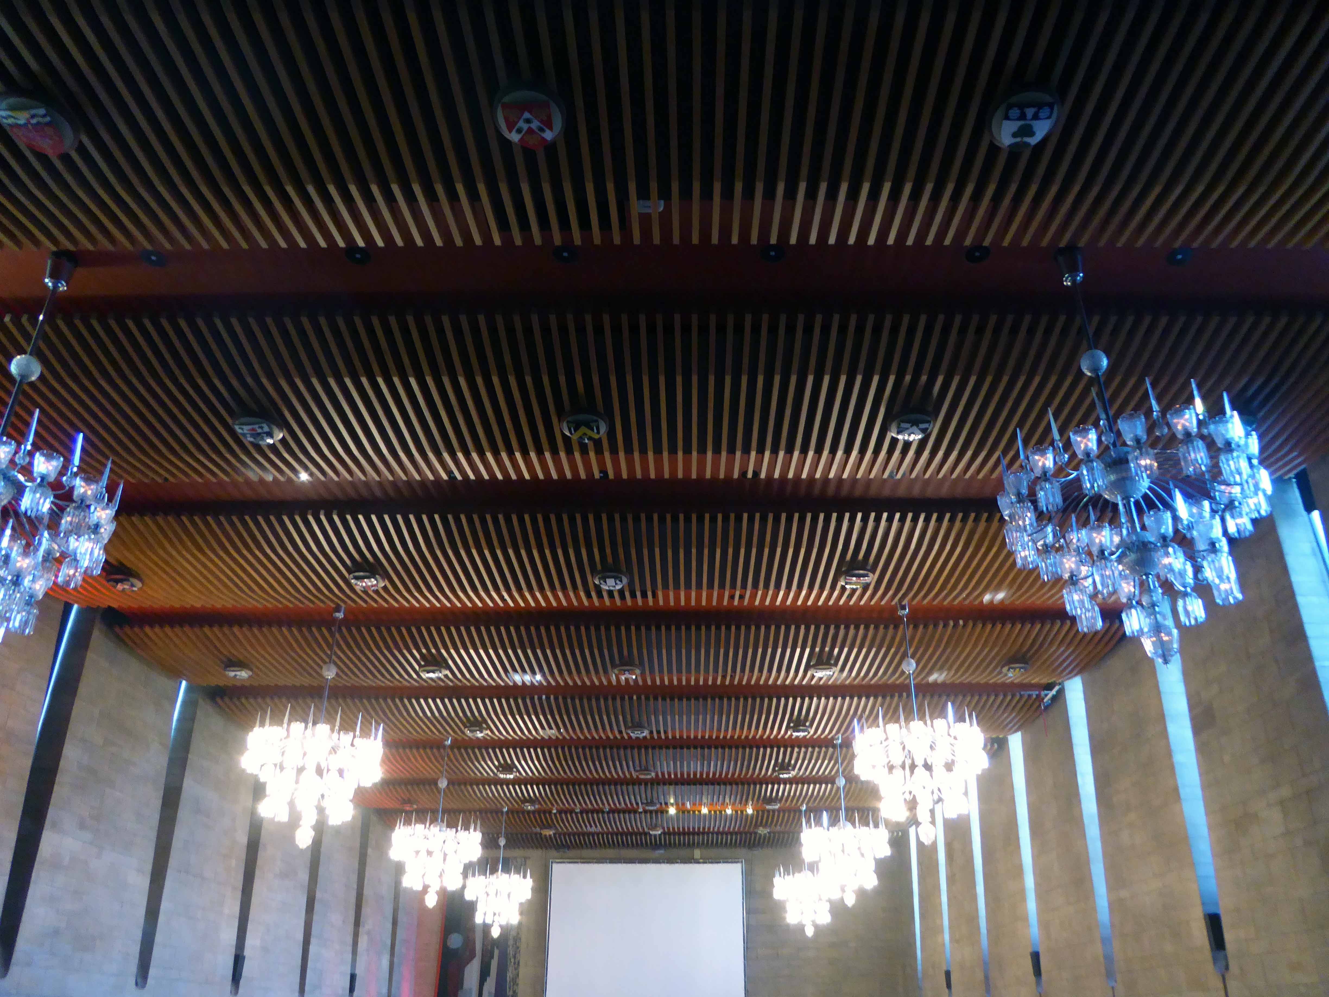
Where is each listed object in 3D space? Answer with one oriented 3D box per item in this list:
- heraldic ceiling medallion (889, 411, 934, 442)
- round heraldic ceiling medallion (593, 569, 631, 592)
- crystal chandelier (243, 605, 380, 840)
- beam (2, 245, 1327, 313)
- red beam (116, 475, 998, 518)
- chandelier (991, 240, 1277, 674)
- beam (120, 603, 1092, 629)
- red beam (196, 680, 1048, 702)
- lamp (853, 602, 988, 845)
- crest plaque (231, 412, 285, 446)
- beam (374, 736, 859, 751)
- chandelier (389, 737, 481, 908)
[{"bbox_3d":[2.280,-0.646,8.832,0.431,0.155,0.431,0,-29,2],"label":"heraldic ceiling medallion"},{"bbox_3d":[-0.674,1.031,11.932,0.431,0.155,0.431,0,-29,2],"label":"round heraldic ceiling medallion"},{"bbox_3d":[-4.630,2.904,12.964,1.777,3.341,1.777,0,-29,2],"label":"crystal chandelier"},{"bbox_3d":[-0.805,-1.854,7.587,14.145,0.293,0.966,0,-29,2],"label":"beam"},{"bbox_3d":[-0.719,-0.189,10.608,14.145,0.293,0.966,0,-29,2],"label":"red beam"},{"bbox_3d":[3.131,-0.457,6.715,1.777,3.341,1.777,0,-29,2],"label":"chandelier"},{"bbox_3d":[-0.633,1.476,13.628,14.145,0.293,0.966,0,-29,2],"label":"beam"},{"bbox_3d":[-0.548,3.141,16.648,14.145,0.293,0.966,0,-29,2],"label":"red beam"},{"bbox_3d":[3.303,2.873,12.755,1.777,3.341,1.777,0,-29,2],"label":"lamp"},{"bbox_3d":[-3.801,-0.622,8.991,0.431,0.155,0.431,0,-29,2],"label":"crest plaque"},{"bbox_3d":[-0.462,4.807,19.668,14.145,0.293,0.966,0,-29,2],"label":"beam"},{"bbox_3d":[-4.459,6.235,19.004,1.777,3.341,1.777,0,-29,2],"label":"chandelier"}]

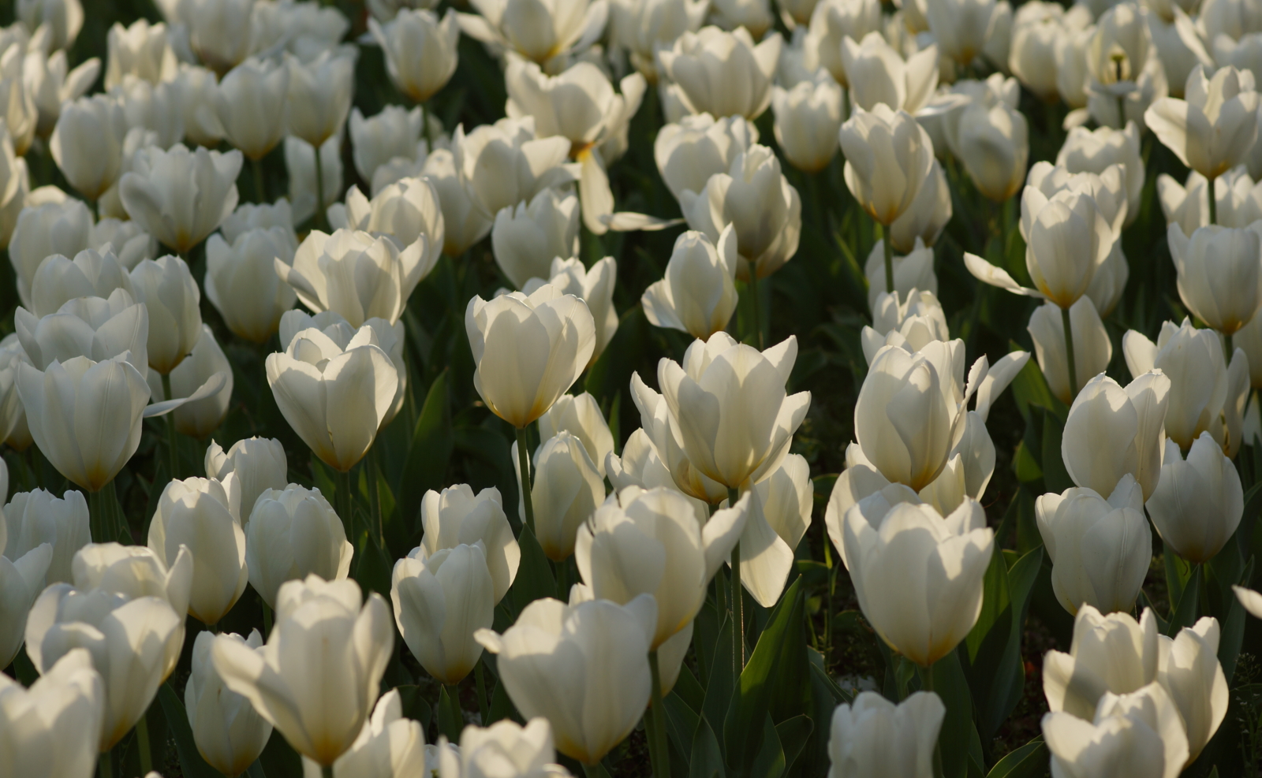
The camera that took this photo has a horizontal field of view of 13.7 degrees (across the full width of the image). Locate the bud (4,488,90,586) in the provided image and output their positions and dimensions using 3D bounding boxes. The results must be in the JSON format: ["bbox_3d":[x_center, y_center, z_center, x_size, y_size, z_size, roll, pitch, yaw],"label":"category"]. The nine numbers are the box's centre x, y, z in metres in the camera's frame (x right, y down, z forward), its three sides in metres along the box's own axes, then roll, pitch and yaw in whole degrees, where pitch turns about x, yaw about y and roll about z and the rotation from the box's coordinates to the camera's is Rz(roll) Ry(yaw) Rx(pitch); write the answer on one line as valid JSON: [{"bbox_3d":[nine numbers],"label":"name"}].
[{"bbox_3d":[-0.289,0.082,2.600,0.043,0.059,0.043,-2,16,-6],"label":"bud"}]

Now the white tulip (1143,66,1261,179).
[{"bbox_3d":[0.361,-0.166,3.320,0.071,0.069,0.065,0,14,0],"label":"white tulip"}]

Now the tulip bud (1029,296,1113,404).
[{"bbox_3d":[0.269,-0.022,3.220,0.051,0.063,0.051,0,14,0],"label":"tulip bud"}]

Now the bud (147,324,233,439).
[{"bbox_3d":[-0.253,-0.002,3.020,0.049,0.064,0.048,0,14,0],"label":"bud"}]

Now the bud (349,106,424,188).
[{"bbox_3d":[-0.152,-0.145,3.270,0.047,0.055,0.047,-1,16,-3],"label":"bud"}]

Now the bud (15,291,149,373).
[{"bbox_3d":[-0.292,-0.014,2.800,0.071,0.066,0.068,0,14,0],"label":"bud"}]

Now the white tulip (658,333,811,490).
[{"bbox_3d":[0.054,0.012,2.740,0.080,0.074,0.073,-1,13,0],"label":"white tulip"}]

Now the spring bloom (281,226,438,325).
[{"bbox_3d":[-0.153,-0.057,2.920,0.087,0.055,0.074,-1,16,-3],"label":"spring bloom"}]

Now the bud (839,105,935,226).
[{"bbox_3d":[0.156,-0.136,3.200,0.058,0.071,0.055,0,14,0],"label":"bud"}]

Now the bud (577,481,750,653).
[{"bbox_3d":[0.014,0.085,2.420,0.078,0.071,0.069,-3,16,0],"label":"bud"}]

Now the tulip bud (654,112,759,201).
[{"bbox_3d":[0.047,-0.137,3.300,0.066,0.072,0.062,0,14,0],"label":"tulip bud"}]

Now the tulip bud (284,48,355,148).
[{"bbox_3d":[-0.201,-0.186,3.400,0.046,0.063,0.046,-1,16,-3],"label":"tulip bud"}]

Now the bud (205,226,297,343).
[{"bbox_3d":[-0.222,-0.059,3.080,0.054,0.066,0.054,0,14,0],"label":"bud"}]

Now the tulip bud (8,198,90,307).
[{"bbox_3d":[-0.373,-0.086,3.380,0.054,0.072,0.054,-1,13,0],"label":"tulip bud"}]

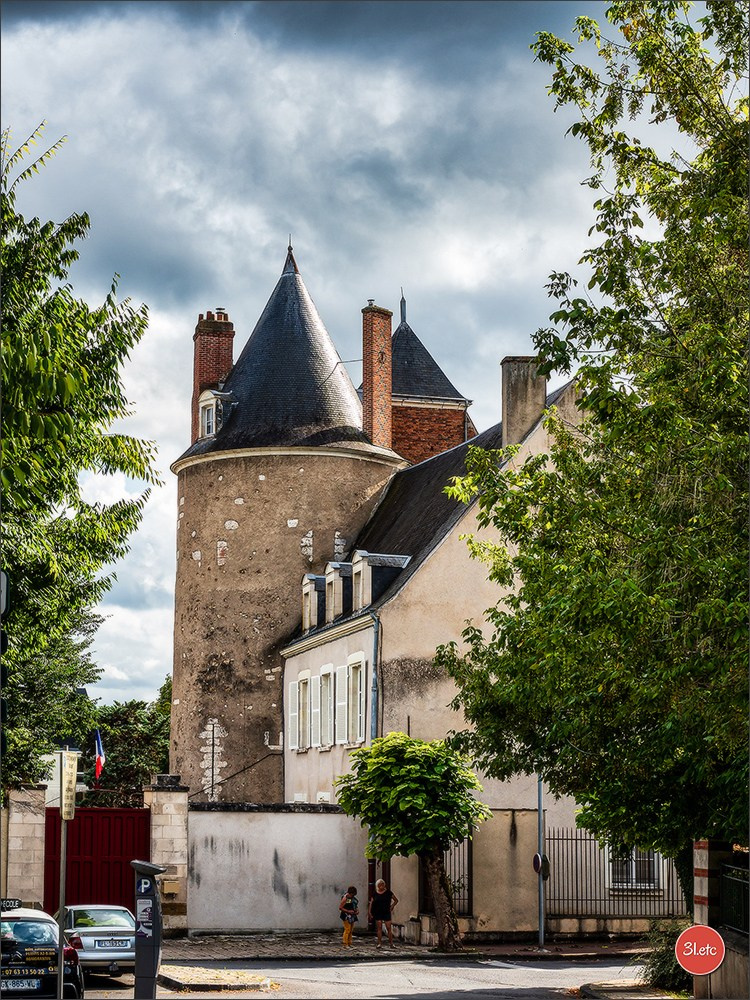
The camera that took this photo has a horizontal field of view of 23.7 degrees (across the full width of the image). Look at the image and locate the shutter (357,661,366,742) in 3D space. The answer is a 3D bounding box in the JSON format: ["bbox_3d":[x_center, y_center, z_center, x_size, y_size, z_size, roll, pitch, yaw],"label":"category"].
[{"bbox_3d":[-0.341,5.277,47.019,0.070,2.118,0.580,2,-10,-10],"label":"shutter"}]

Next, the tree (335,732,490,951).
[{"bbox_3d":[0.878,7.924,41.757,3.651,4.924,3.651,0,-10,0],"label":"tree"}]

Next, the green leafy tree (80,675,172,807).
[{"bbox_3d":[-8.362,9.795,60.217,4.000,7.846,4.000,0,-10,0],"label":"green leafy tree"}]

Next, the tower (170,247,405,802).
[{"bbox_3d":[-2.940,2.305,60.041,7.913,22.527,7.913,0,-10,0],"label":"tower"}]

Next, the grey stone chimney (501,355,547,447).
[{"bbox_3d":[4.115,-2.581,49.769,1.233,2.759,0.550,3,-11,-18],"label":"grey stone chimney"}]

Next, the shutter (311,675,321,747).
[{"bbox_3d":[-1.680,6.044,51.185,0.070,1.993,0.580,5,-11,-27],"label":"shutter"}]

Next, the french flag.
[{"bbox_3d":[-7.896,7.320,51.518,0.360,1.482,0.300,0,-10,0],"label":"french flag"}]

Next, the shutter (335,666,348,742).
[{"bbox_3d":[-0.892,5.596,48.770,0.070,2.089,0.580,5,-11,-27],"label":"shutter"}]

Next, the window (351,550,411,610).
[{"bbox_3d":[0.282,2.217,48.655,1.600,1.636,1.000,3,-11,-18],"label":"window"}]

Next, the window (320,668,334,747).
[{"bbox_3d":[-1.341,5.870,50.309,0.220,2.099,1.300,3,-11,-18],"label":"window"}]

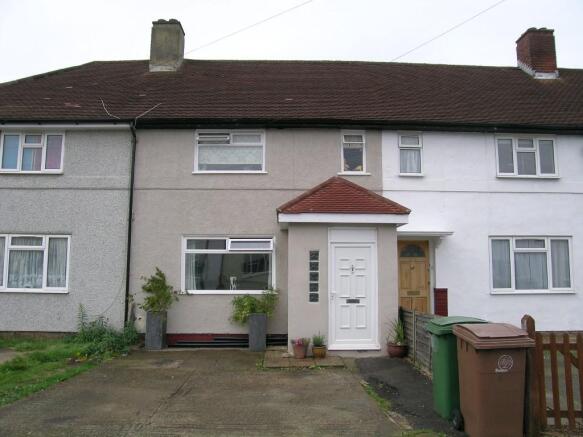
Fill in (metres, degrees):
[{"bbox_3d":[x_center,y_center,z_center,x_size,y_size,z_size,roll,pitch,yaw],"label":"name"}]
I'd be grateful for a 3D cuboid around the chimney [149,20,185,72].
[{"bbox_3d":[-3.583,-4.870,13.680,0.817,1.586,0.720,0,-7,-2],"label":"chimney"}]

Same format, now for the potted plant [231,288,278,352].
[{"bbox_3d":[-0.754,2.067,9.622,0.978,1.264,0.600,0,-6,-1],"label":"potted plant"}]

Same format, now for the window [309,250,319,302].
[{"bbox_3d":[0.443,1.139,9.247,0.195,0.997,0.100,0,-7,-2],"label":"window"}]

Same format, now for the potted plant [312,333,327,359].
[{"bbox_3d":[0.524,2.365,8.831,0.263,0.451,0.260,0,-6,-1],"label":"potted plant"}]

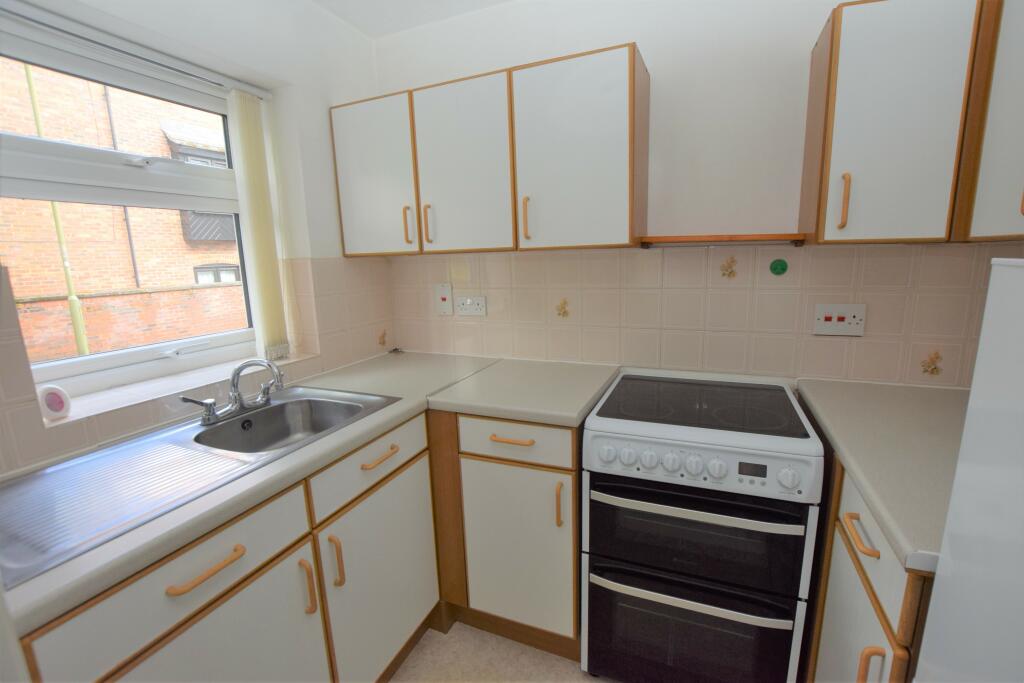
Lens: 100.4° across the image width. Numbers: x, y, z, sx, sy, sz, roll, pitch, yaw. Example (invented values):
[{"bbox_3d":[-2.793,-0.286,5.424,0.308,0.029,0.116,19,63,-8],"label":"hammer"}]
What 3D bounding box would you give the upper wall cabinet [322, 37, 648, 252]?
[{"bbox_3d":[-0.123,-0.660,1.706,1.235,0.593,0.298,3,12,24],"label":"upper wall cabinet"}]

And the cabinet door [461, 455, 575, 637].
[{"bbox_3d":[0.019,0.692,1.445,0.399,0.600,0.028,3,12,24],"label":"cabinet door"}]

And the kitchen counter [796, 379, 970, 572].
[{"bbox_3d":[1.078,0.254,0.976,0.580,0.046,0.965,3,12,24],"label":"kitchen counter"}]

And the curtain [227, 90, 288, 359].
[{"bbox_3d":[-0.979,-0.421,1.626,0.067,0.969,0.100,3,12,24],"label":"curtain"}]

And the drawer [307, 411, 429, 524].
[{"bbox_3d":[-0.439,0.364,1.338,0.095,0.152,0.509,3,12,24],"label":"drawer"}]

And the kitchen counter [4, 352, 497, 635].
[{"bbox_3d":[-0.649,0.232,1.411,0.600,0.046,1.575,3,12,24],"label":"kitchen counter"}]

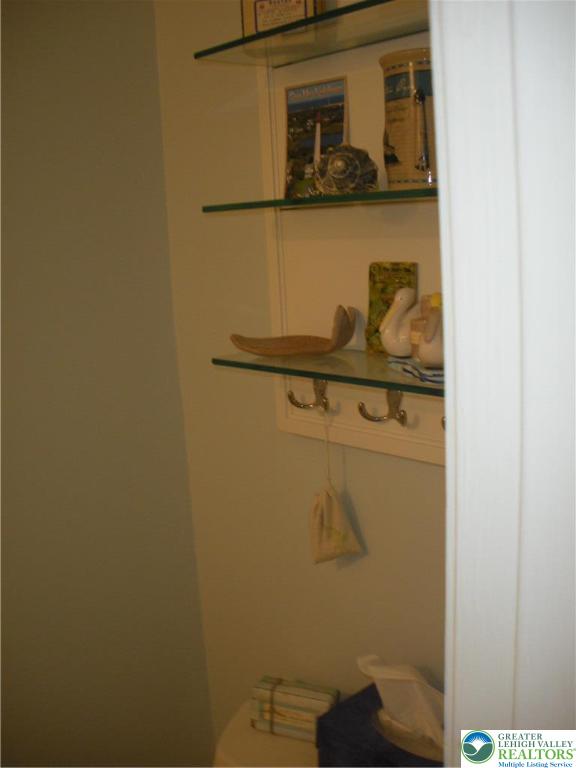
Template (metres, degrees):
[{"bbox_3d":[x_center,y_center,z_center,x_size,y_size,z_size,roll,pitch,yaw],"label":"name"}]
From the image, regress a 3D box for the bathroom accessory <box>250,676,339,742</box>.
[{"bbox_3d":[0.015,0.525,1.253,0.130,0.077,0.042,2,13,23],"label":"bathroom accessory"}]

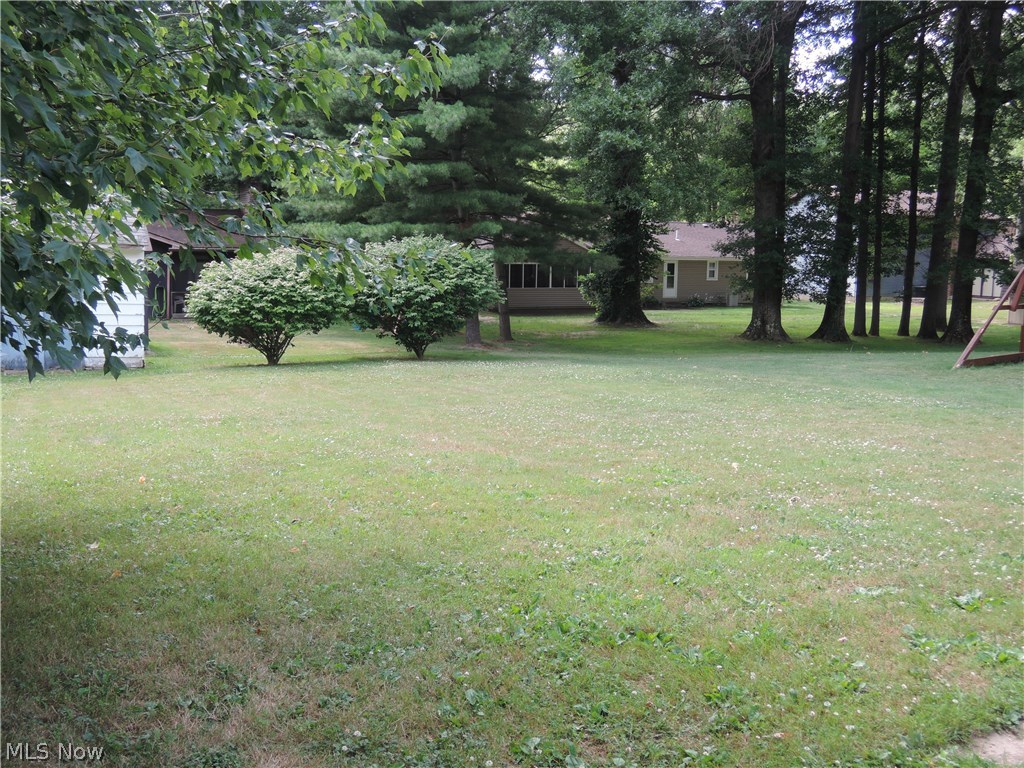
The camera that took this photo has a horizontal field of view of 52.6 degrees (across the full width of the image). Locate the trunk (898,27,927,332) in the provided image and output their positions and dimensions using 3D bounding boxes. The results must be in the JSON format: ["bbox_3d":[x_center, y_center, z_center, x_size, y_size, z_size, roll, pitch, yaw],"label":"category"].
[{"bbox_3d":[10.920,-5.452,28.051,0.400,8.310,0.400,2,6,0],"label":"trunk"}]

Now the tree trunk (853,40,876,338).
[{"bbox_3d":[9.517,-5.196,27.875,0.420,7.870,0.420,2,6,0],"label":"tree trunk"}]

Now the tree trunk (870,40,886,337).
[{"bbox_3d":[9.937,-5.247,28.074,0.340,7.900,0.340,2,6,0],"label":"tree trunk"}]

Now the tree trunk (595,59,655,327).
[{"bbox_3d":[3.869,-6.276,34.035,1.700,8.610,1.600,2,6,0],"label":"tree trunk"}]

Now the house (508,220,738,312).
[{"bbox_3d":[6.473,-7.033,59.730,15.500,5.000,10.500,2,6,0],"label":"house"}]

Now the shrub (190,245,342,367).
[{"bbox_3d":[-4.322,-1.379,18.390,2.750,2.040,2.600,2,6,0],"label":"shrub"}]

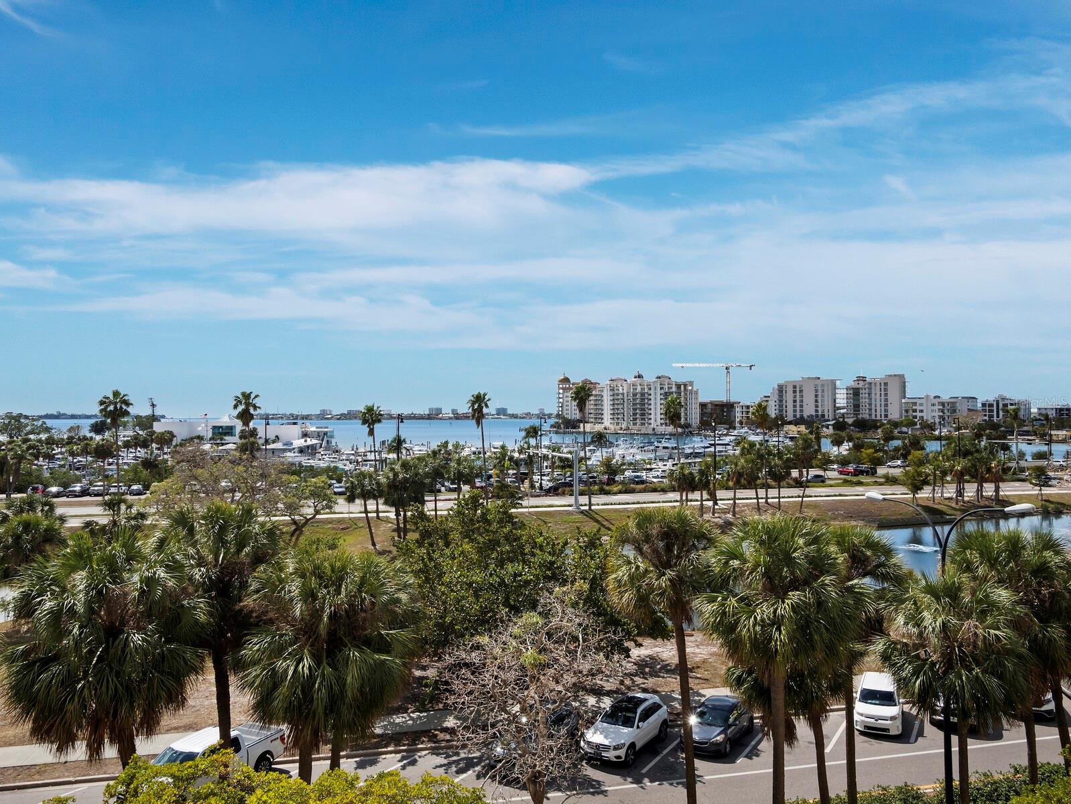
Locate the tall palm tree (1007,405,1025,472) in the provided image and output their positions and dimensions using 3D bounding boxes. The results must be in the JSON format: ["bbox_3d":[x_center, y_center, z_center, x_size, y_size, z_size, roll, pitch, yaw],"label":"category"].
[{"bbox_3d":[107.435,8.140,180.000,3.900,14.785,3.900,0,-1,0],"label":"tall palm tree"}]

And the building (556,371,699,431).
[{"bbox_3d":[72.632,-0.027,635.084,112.000,46.610,45.000,0,-1,18],"label":"building"}]

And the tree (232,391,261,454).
[{"bbox_3d":[-37.295,6.785,103.904,3.600,16.600,3.600,0,-1,-20],"label":"tree"}]

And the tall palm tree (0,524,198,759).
[{"bbox_3d":[-8.350,7.852,15.700,4.000,10.842,4.000,0,-1,0],"label":"tall palm tree"}]

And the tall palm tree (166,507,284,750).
[{"bbox_3d":[-7.417,7.857,19.200,3.100,10.924,3.100,0,-1,0],"label":"tall palm tree"}]

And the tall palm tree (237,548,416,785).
[{"bbox_3d":[-5.602,8.687,21.721,4.800,9.400,4.800,0,-1,-14],"label":"tall palm tree"}]

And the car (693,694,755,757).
[{"bbox_3d":[7.617,13.259,33.347,1.780,1.450,4.450,-1,-1,33],"label":"car"}]

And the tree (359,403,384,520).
[{"bbox_3d":[-21.485,7.777,105.387,3.200,14.900,3.200,0,-1,-11],"label":"tree"}]

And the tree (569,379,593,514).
[{"bbox_3d":[6.262,6.090,109.500,3.300,17.419,3.300,0,-1,0],"label":"tree"}]

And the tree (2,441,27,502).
[{"bbox_3d":[-80.954,10.601,125.148,3.370,9.230,3.370,1,-1,-33],"label":"tree"}]

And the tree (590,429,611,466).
[{"bbox_3d":[15.577,11.553,192.836,4.700,10.270,4.700,0,-1,0],"label":"tree"}]

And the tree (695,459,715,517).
[{"bbox_3d":[22.265,11.240,106.000,2.600,7.715,2.600,0,-1,0],"label":"tree"}]

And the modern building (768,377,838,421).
[{"bbox_3d":[196.630,1.673,590.045,46.000,39.210,26.000,-1,-1,30],"label":"modern building"}]

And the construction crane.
[{"bbox_3d":[115.441,-2.433,520.000,52.500,45.500,3.500,0,-1,3],"label":"construction crane"}]

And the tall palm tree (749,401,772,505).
[{"bbox_3d":[33.159,7.425,118.682,3.300,15.350,3.300,0,-1,16],"label":"tall palm tree"}]

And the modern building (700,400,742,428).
[{"bbox_3d":[140.518,10.337,609.908,32.000,21.770,24.000,0,-1,20],"label":"modern building"}]

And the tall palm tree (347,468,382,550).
[{"bbox_3d":[-16.877,10.650,79.439,3.490,7.910,3.490,0,-1,-12],"label":"tall palm tree"}]

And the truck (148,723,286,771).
[{"bbox_3d":[-11.330,12.410,27.450,2.050,1.950,5.880,-1,-1,28],"label":"truck"}]

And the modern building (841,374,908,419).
[{"bbox_3d":[232.550,1.980,553.020,38.000,42.200,21.000,-1,-1,34],"label":"modern building"}]

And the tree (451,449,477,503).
[{"bbox_3d":[-10.911,11.389,122.830,3.800,8.200,3.800,0,-1,0],"label":"tree"}]

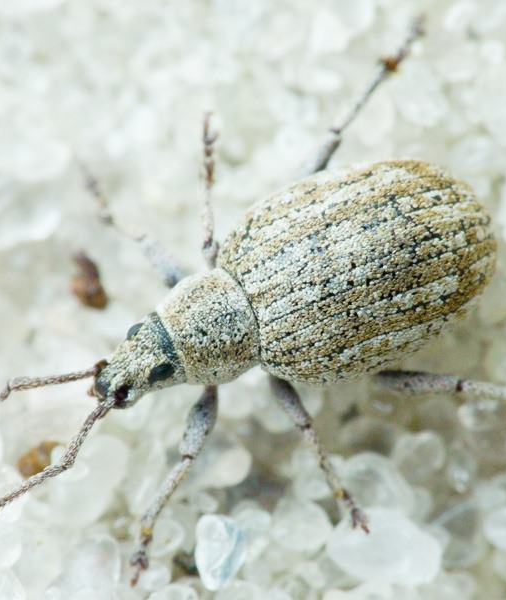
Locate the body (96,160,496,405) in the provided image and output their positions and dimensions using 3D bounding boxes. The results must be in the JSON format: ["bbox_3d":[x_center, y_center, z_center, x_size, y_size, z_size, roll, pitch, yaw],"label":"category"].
[{"bbox_3d":[0.001,0.000,0.040,0.006,0.003,0.003,-24,72,-5],"label":"body"}]

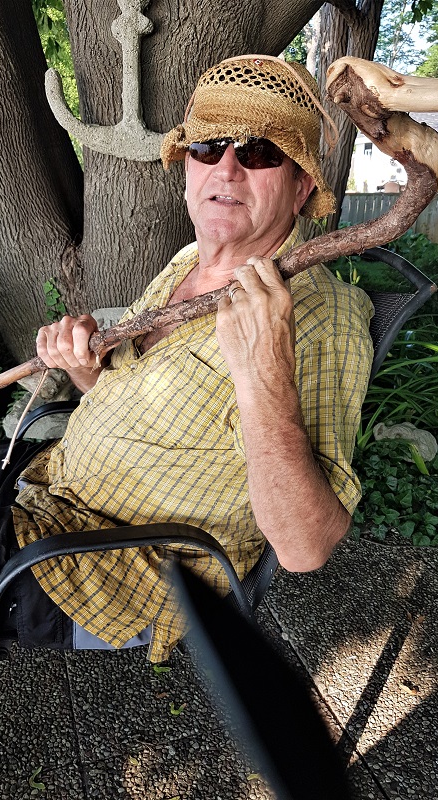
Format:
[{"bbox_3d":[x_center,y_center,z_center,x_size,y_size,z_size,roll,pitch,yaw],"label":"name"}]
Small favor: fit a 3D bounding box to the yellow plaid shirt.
[{"bbox_3d":[-0.045,0.045,1.000,0.370,0.710,0.540,14,8,-35],"label":"yellow plaid shirt"}]

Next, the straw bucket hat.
[{"bbox_3d":[0.045,-0.392,0.900,0.250,0.190,0.280,13,8,24],"label":"straw bucket hat"}]

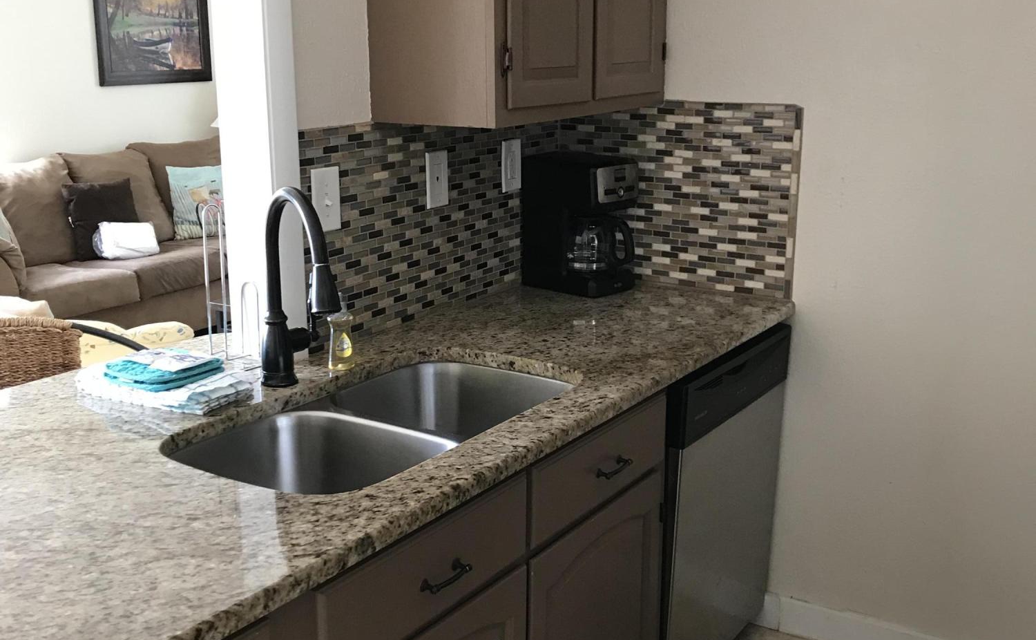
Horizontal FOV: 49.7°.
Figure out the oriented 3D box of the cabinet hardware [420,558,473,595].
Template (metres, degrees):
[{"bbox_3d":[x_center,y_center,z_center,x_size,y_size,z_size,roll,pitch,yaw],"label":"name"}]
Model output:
[{"bbox_3d":[-0.100,0.366,1.594,0.032,0.019,0.094,9,16,33],"label":"cabinet hardware"}]

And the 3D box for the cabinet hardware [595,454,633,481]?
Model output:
[{"bbox_3d":[0.173,0.266,2.005,0.032,0.019,0.094,9,16,33],"label":"cabinet hardware"}]

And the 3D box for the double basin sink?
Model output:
[{"bbox_3d":[-0.231,0.281,1.951,0.440,0.215,0.790,9,16,33],"label":"double basin sink"}]

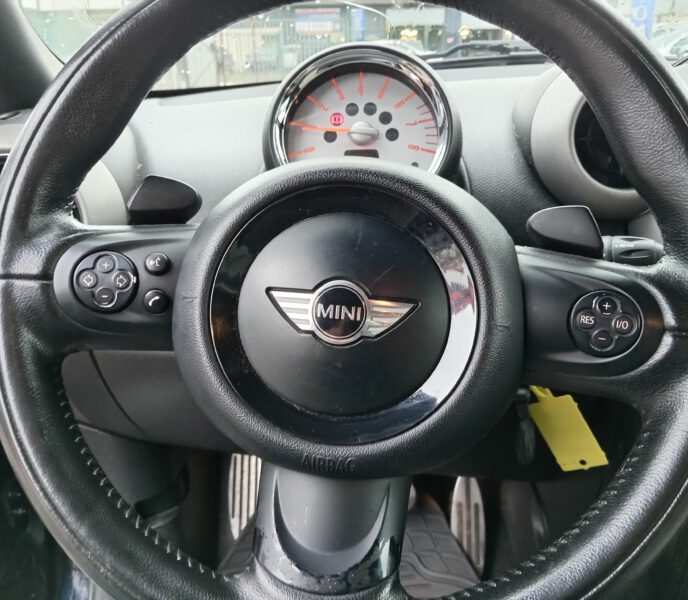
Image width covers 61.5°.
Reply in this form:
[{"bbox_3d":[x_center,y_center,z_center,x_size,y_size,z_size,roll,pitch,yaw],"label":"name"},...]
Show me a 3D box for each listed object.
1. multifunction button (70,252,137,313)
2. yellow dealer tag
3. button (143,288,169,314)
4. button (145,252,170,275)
[{"bbox_3d":[-0.124,-0.009,0.301,0.034,0.033,0.010,1,-7,4],"label":"multifunction button"},{"bbox_3d":[0.154,0.090,0.400,0.033,0.065,0.003,-29,-2,30],"label":"yellow dealer tag"},{"bbox_3d":[-0.097,0.001,0.297,0.012,0.012,0.006,1,-7,4],"label":"button"},{"bbox_3d":[-0.096,-0.019,0.298,0.012,0.011,0.006,1,-7,4],"label":"button"}]

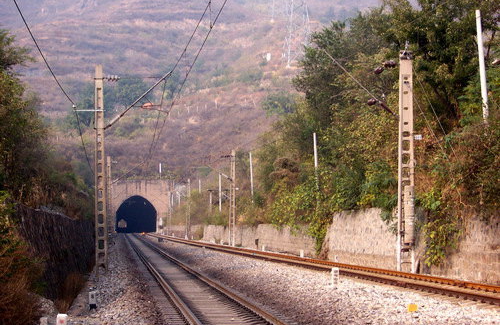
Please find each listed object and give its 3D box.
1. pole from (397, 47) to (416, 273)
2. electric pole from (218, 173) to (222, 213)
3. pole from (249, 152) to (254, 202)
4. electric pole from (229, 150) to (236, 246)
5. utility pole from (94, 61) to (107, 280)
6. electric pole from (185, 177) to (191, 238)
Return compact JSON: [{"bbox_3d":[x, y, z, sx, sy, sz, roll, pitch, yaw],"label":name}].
[{"bbox_3d":[6.019,0.039,49.500,0.650,8.500,0.380,0,-3,-6],"label":"pole"},{"bbox_3d":[-4.368,4.636,191.000,0.220,6.000,0.220,0,-3,-6],"label":"electric pole"},{"bbox_3d":[0.230,1.727,148.000,0.220,6.000,0.220,-3,-3,-6],"label":"pole"},{"bbox_3d":[-1.497,3.081,110.000,0.490,8.250,0.300,0,-3,-6],"label":"electric pole"},{"bbox_3d":[-5.842,0.334,50.500,0.470,8.300,0.300,0,-3,-6],"label":"utility pole"},{"bbox_3d":[-8.447,6.435,176.000,0.500,8.300,0.300,0,-3,-6],"label":"electric pole"}]

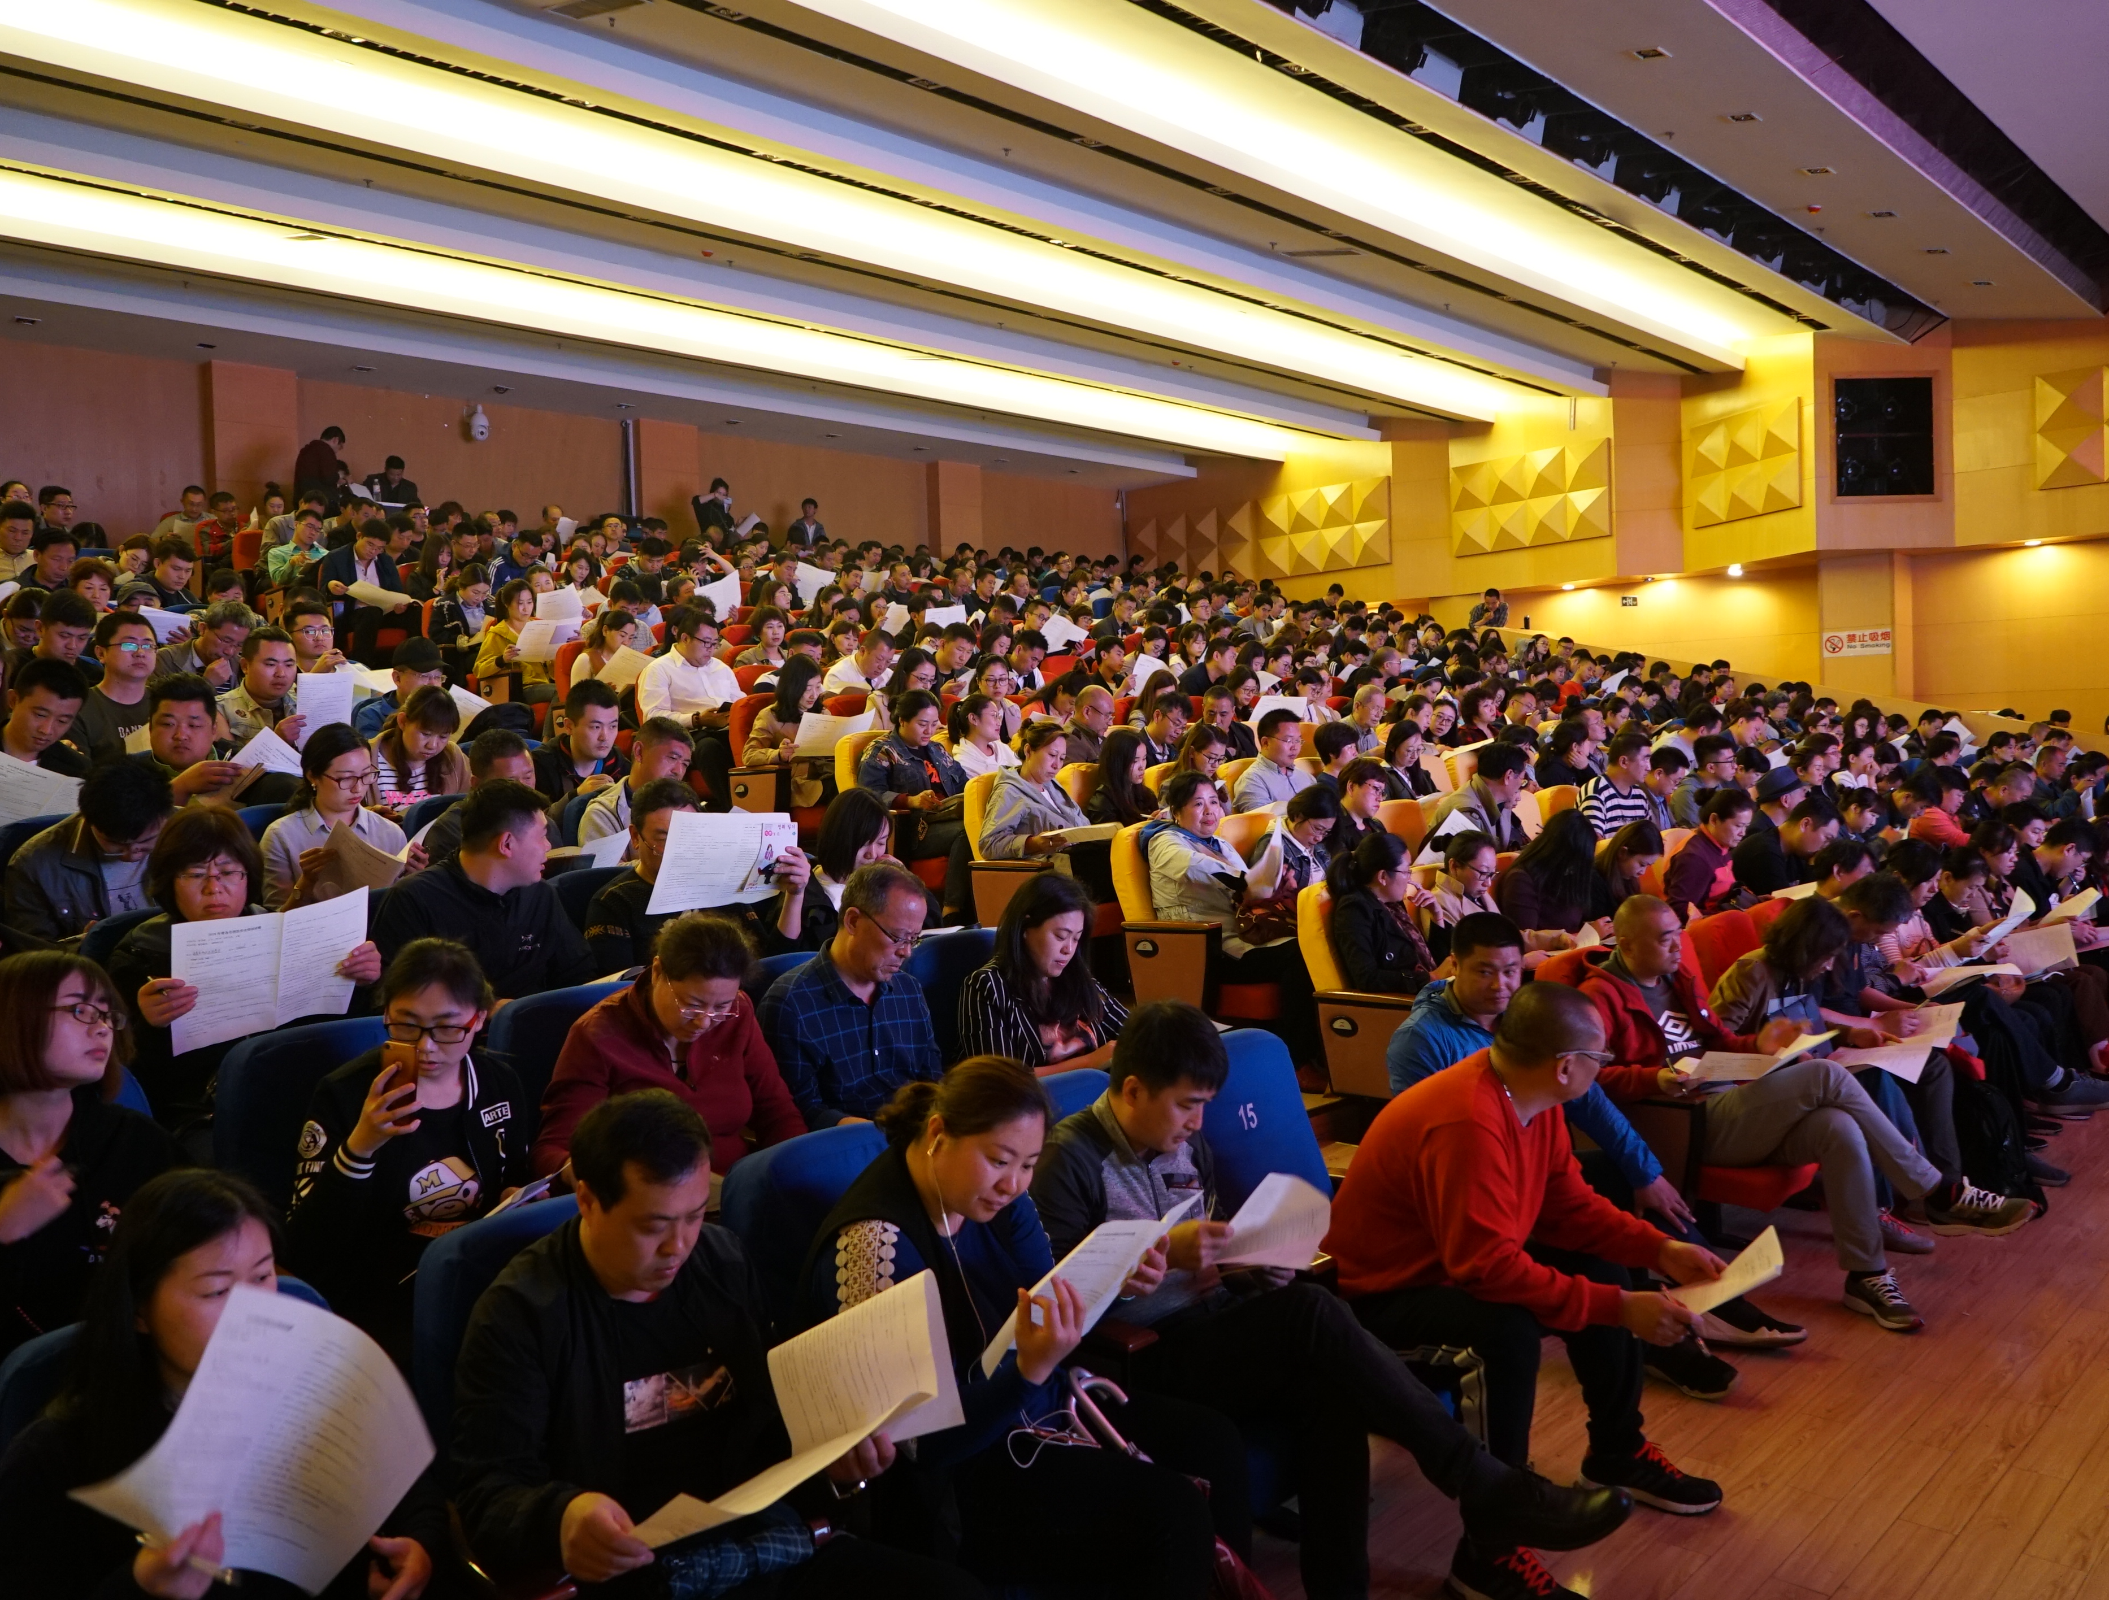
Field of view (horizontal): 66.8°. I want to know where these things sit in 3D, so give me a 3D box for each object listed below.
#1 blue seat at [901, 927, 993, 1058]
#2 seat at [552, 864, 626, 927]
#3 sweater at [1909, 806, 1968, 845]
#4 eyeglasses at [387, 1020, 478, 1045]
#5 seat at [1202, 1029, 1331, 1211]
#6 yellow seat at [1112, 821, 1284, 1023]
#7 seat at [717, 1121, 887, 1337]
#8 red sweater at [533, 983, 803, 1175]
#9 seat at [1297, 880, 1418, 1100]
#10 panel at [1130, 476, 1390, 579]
[{"bbox_3d":[-0.043,0.819,3.925,0.620,0.960,0.520,0,3,45],"label":"blue seat"},{"bbox_3d":[-1.006,0.680,4.138,0.620,0.960,0.520,0,3,45],"label":"seat"},{"bbox_3d":[5.700,0.268,10.255,0.420,0.520,0.480,0,3,44],"label":"sweater"},{"bbox_3d":[-1.020,0.379,2.620,0.140,0.042,0.140,-2,2,-11],"label":"eyeglasses"},{"bbox_3d":[0.594,1.079,3.760,0.640,1.000,0.560,0,3,44],"label":"seat"},{"bbox_3d":[0.627,0.593,6.506,0.640,1.000,0.560,0,3,44],"label":"yellow seat"},{"bbox_3d":[-0.183,1.059,2.589,0.620,0.960,0.520,0,3,45],"label":"seat"},{"bbox_3d":[-0.817,0.692,3.510,0.500,0.560,0.390,-3,3,-38],"label":"red sweater"},{"bbox_3d":[1.124,0.740,4.959,0.620,0.960,0.540,0,3,45],"label":"seat"},{"bbox_3d":[3.076,-3.986,24.467,0.200,1.260,4.900,-4,3,-42],"label":"panel"}]

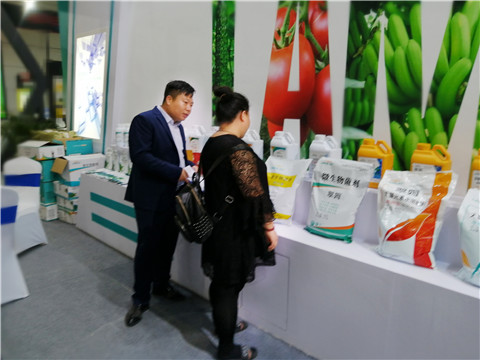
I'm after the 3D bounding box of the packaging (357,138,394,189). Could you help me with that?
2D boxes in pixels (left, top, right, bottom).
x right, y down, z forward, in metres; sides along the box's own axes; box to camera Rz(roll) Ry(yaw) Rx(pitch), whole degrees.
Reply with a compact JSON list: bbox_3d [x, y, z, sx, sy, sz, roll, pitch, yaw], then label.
[{"bbox_3d":[0.899,-0.117,2.381,0.157,0.302,0.200,10,13,41],"label":"packaging"}]

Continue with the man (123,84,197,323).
[{"bbox_3d":[-0.567,0.145,2.576,0.450,1.670,0.480,6,11,25],"label":"man"}]

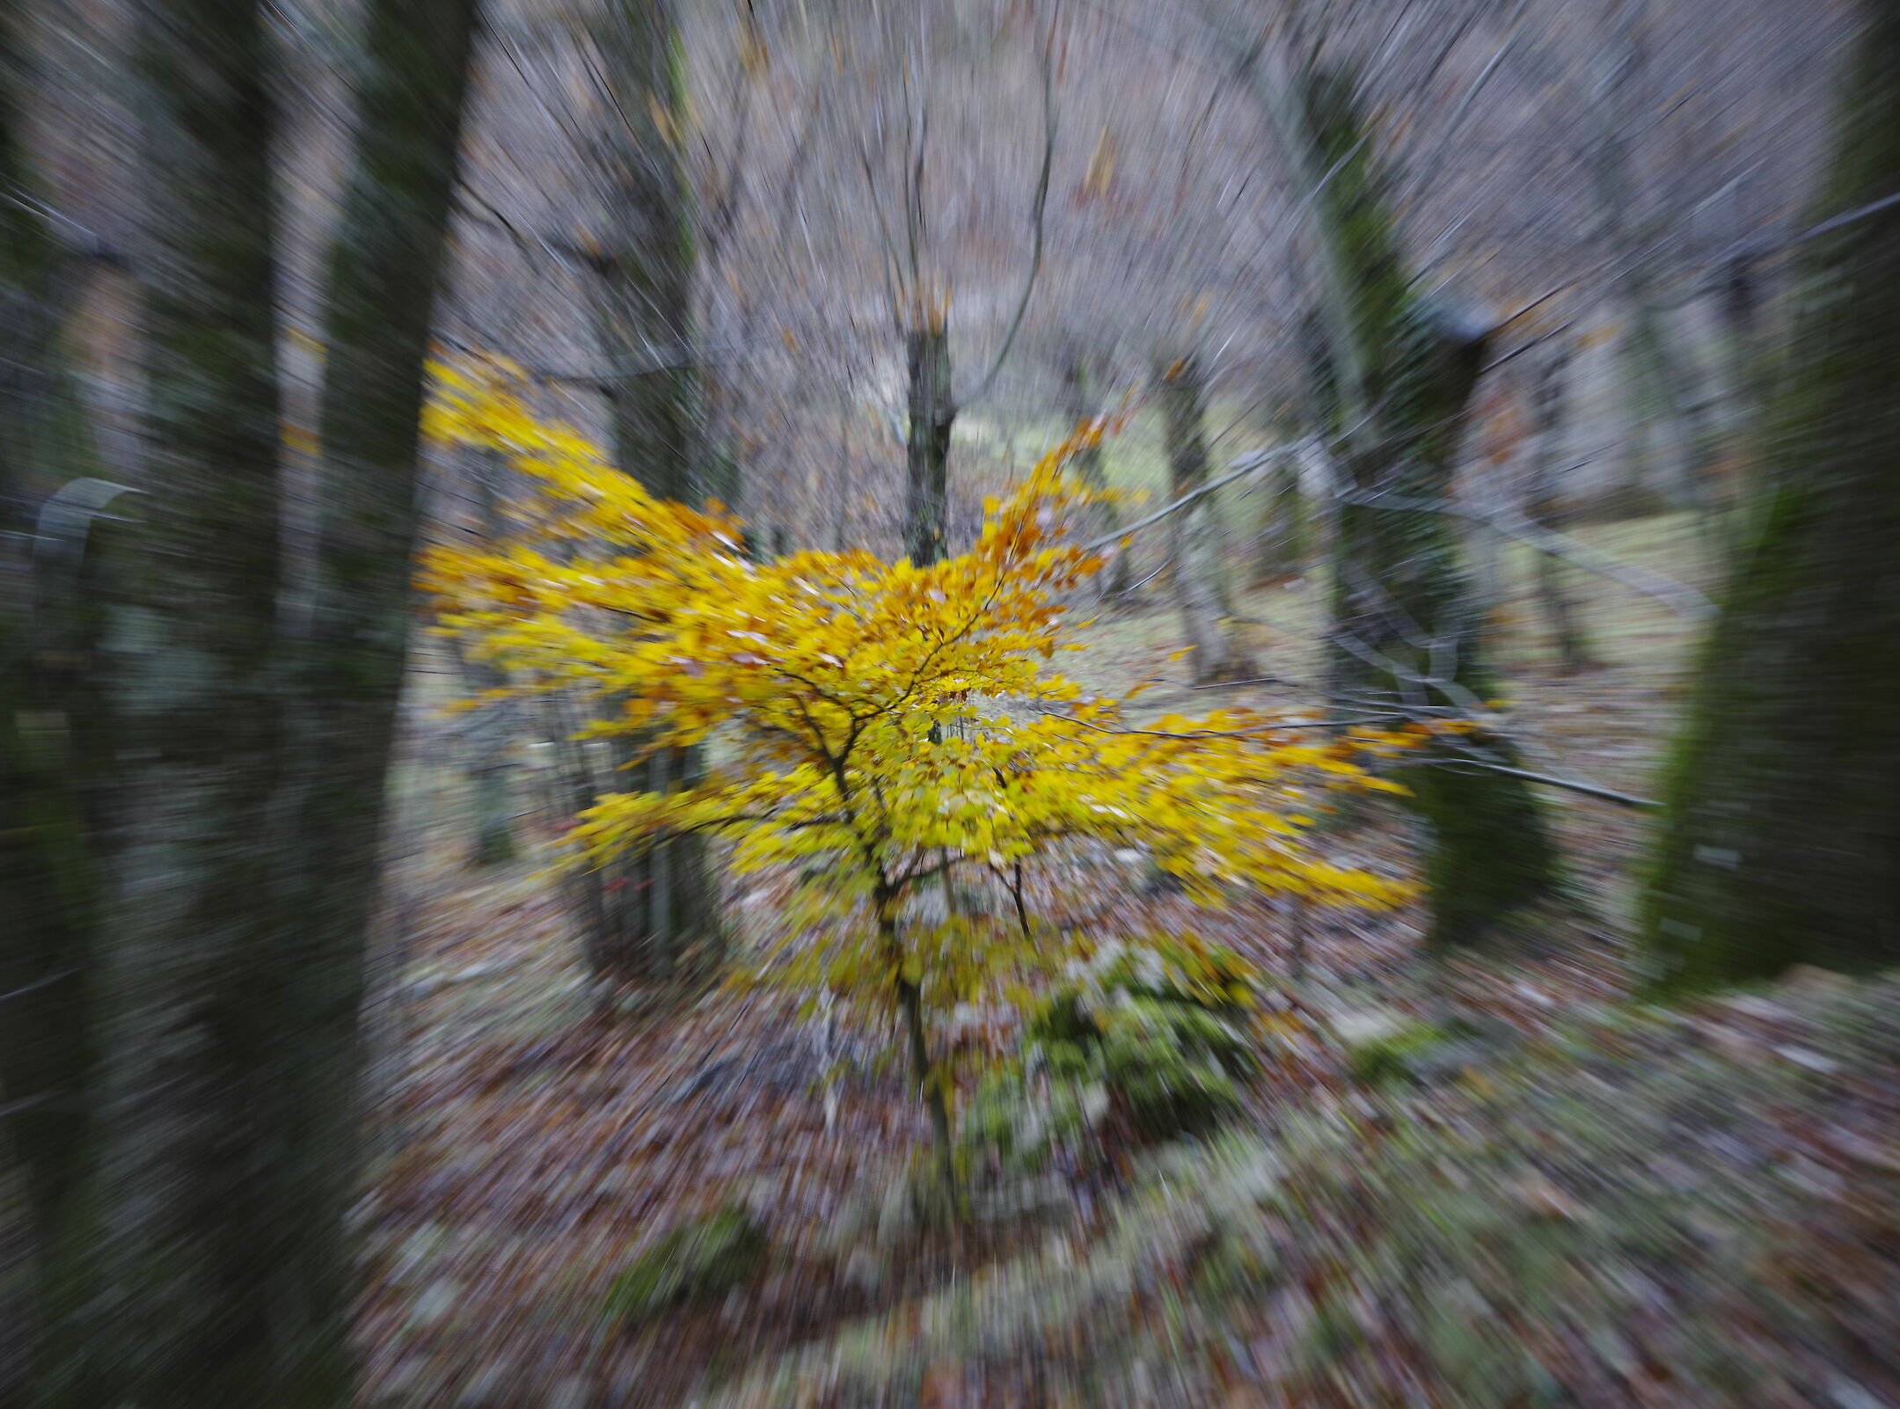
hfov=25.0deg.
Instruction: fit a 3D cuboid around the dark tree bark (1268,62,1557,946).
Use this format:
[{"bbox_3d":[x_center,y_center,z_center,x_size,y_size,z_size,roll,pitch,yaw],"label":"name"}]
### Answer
[{"bbox_3d":[1.729,-0.749,16.000,0.924,3.267,0.678,-6,3,0],"label":"dark tree bark"}]

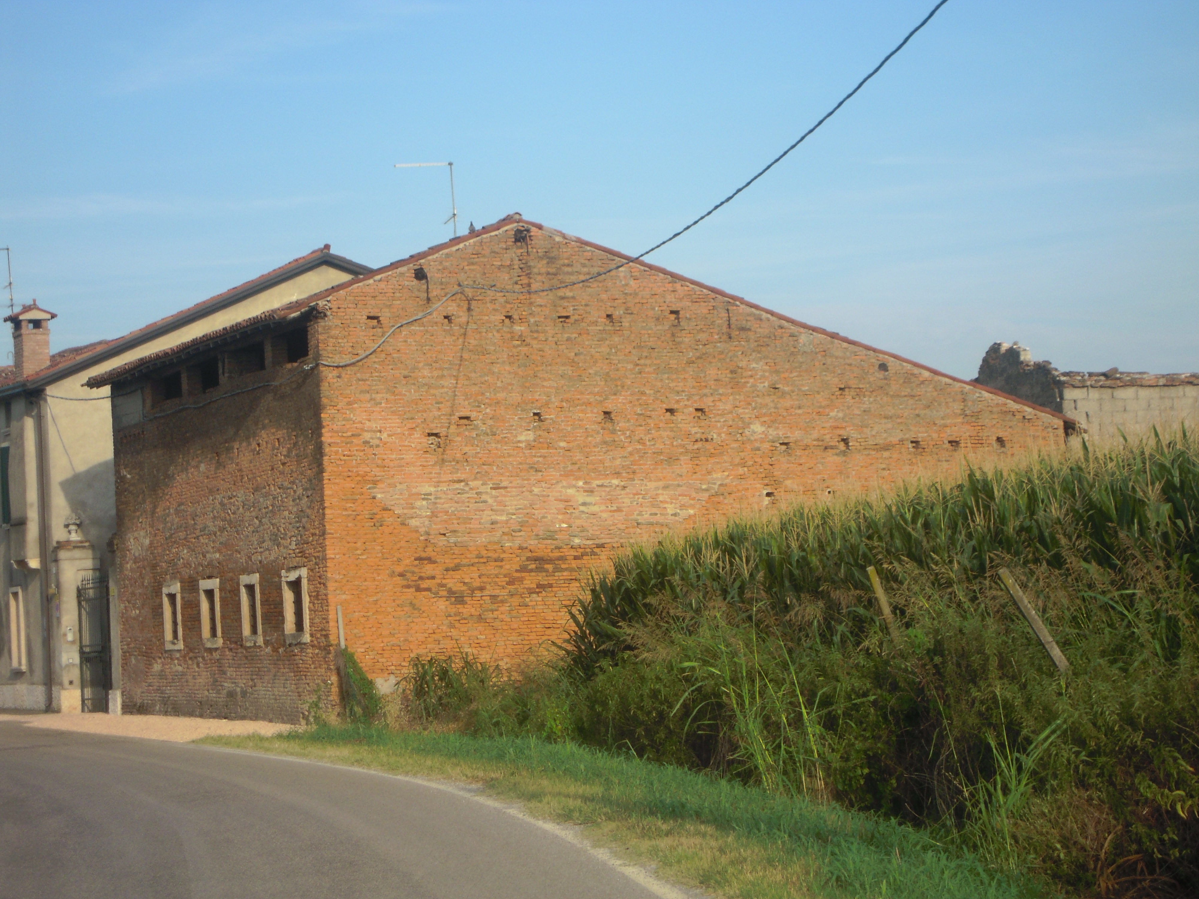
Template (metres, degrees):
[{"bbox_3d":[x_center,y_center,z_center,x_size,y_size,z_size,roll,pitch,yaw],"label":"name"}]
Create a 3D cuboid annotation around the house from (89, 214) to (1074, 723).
[{"bbox_3d":[-0.946,0.614,70.279,13.843,8.079,15.124,-1,-3,-20],"label":"house"}]

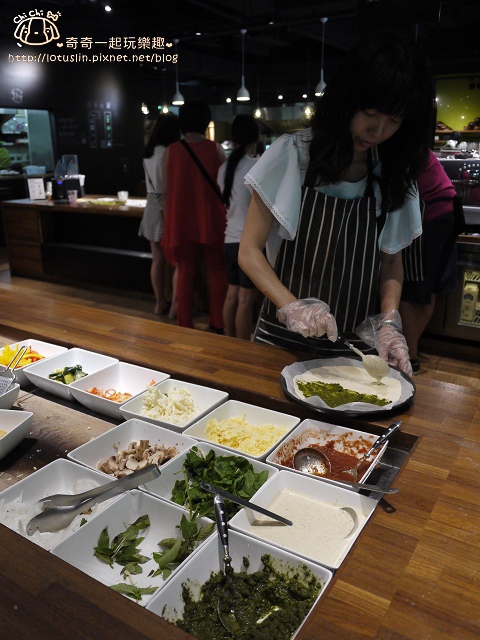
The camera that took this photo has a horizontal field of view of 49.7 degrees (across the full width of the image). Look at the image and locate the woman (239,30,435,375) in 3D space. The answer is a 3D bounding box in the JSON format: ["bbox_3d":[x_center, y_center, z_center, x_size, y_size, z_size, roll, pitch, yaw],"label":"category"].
[{"bbox_3d":[0.260,0.056,1.474,0.470,1.550,0.440,6,18,19],"label":"woman"}]

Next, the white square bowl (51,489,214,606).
[{"bbox_3d":[-0.151,0.355,0.781,0.183,0.060,0.177,10,20,30],"label":"white square bowl"}]

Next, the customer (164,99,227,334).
[{"bbox_3d":[-0.314,-0.725,3.827,0.480,1.650,0.300,1,18,5],"label":"customer"}]

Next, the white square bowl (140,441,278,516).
[{"bbox_3d":[-0.050,0.308,0.925,0.183,0.060,0.177,10,20,30],"label":"white square bowl"}]

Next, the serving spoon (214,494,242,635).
[{"bbox_3d":[-0.020,0.336,0.740,0.042,0.032,0.213,-3,32,-8],"label":"serving spoon"}]

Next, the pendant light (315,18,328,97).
[{"bbox_3d":[0.949,-3.020,5.974,0.172,0.814,0.172,-1,17,0],"label":"pendant light"}]

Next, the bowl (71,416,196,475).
[{"bbox_3d":[-0.191,0.268,0.959,0.168,0.067,0.168,10,20,30],"label":"bowl"}]

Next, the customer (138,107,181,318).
[{"bbox_3d":[-0.616,-0.824,4.224,0.400,1.610,0.290,5,18,18],"label":"customer"}]

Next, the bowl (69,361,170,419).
[{"bbox_3d":[-0.283,0.178,1.238,0.168,0.067,0.168,10,20,30],"label":"bowl"}]

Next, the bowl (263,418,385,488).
[{"bbox_3d":[0.163,0.265,0.940,0.168,0.067,0.168,10,20,30],"label":"bowl"}]

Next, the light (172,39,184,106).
[{"bbox_3d":[-0.899,-3.565,7.475,0.176,0.882,0.176,0,17,0],"label":"light"}]

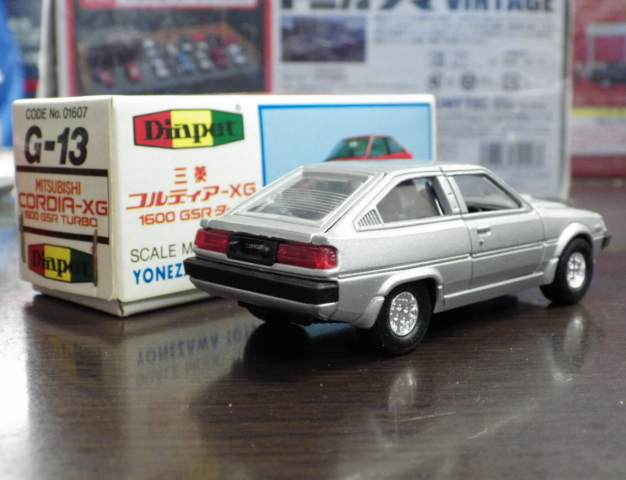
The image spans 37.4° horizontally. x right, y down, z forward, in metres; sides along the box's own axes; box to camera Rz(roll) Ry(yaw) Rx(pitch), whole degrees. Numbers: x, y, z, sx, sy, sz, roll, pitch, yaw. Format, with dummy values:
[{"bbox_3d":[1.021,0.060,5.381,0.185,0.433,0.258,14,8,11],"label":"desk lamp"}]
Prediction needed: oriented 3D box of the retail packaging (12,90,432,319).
[{"bbox_3d":[-0.019,-0.015,0.264,0.046,0.049,0.117,7,11,44],"label":"retail packaging"}]

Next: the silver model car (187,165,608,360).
[{"bbox_3d":[0.025,-0.001,0.207,0.103,0.035,0.043,-9,11,-44],"label":"silver model car"}]

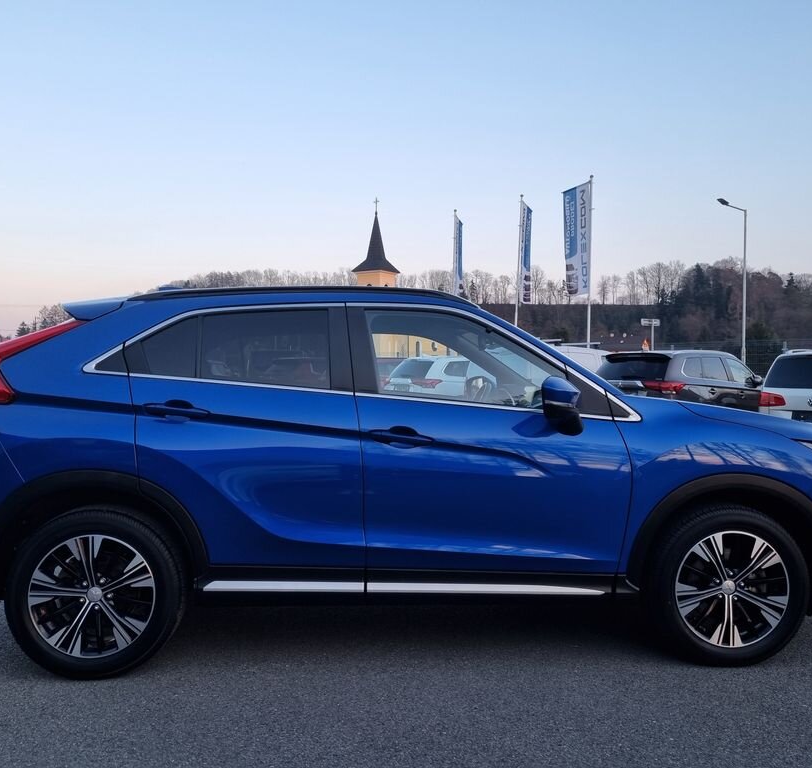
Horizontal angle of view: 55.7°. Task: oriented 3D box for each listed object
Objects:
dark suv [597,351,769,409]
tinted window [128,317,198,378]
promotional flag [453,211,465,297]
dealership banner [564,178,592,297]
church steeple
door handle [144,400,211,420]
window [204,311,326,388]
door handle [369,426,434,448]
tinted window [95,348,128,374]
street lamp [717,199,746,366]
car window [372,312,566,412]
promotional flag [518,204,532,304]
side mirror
[{"bbox_3d":[5.487,0.326,14.584,4.680,1.680,1.830,0,1,-42],"label":"dark suv"},{"bbox_3d":[-1.028,-0.161,3.273,0.295,0.285,0.035,0,-21,-1],"label":"tinted window"},{"bbox_3d":[1.826,-4.118,26.431,0.080,3.150,1.260,1,0,16],"label":"promotional flag"},{"bbox_3d":[4.906,-4.118,22.170,0.080,3.150,1.260,0,1,-28],"label":"dealership banner"},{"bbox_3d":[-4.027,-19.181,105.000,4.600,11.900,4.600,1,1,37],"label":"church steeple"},{"bbox_3d":[-0.922,0.108,3.116,0.258,0.060,0.055,5,0,-3],"label":"door handle"},{"bbox_3d":[-0.605,-0.154,3.331,0.560,0.360,0.040,1,-24,-4],"label":"window"},{"bbox_3d":[-0.019,0.223,3.202,0.276,0.090,0.060,1,0,-4],"label":"door handle"},{"bbox_3d":[-1.244,-0.100,3.252,0.137,0.112,0.030,0,-20,1],"label":"tinted window"},{"bbox_3d":[8.897,-1.941,20.999,1.700,6.180,0.300,0,1,-43],"label":"street lamp"},{"bbox_3d":[0.266,-0.107,3.338,0.865,0.450,0.050,0,-19,-5],"label":"car window"},{"bbox_3d":[3.823,-4.067,24.291,0.080,3.150,1.260,1,0,25],"label":"promotional flag"},{"bbox_3d":[0.645,0.094,3.141,0.150,0.235,0.240,0,1,-4],"label":"side mirror"}]

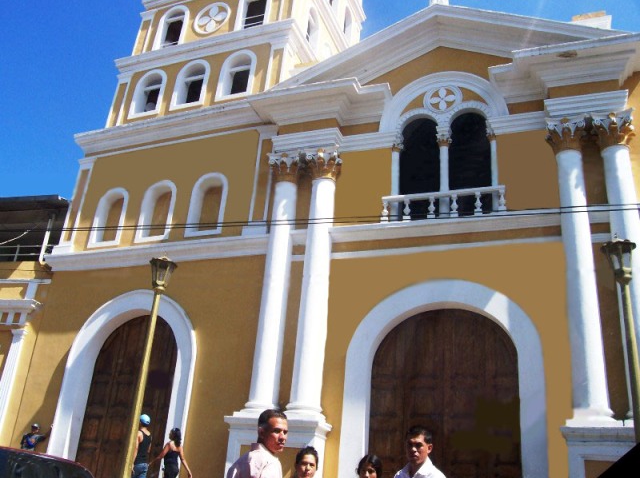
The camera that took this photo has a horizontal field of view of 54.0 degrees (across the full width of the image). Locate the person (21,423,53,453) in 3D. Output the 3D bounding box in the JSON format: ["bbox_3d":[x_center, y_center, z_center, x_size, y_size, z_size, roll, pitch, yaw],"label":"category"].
[{"bbox_3d":[-7.334,5.507,15.825,0.480,1.680,0.680,18,-27,-28],"label":"person"}]

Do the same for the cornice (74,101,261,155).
[{"bbox_3d":[-4.878,-3.333,19.522,6.756,0.725,0.450,-5,-26,22],"label":"cornice"}]

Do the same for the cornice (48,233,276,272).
[{"bbox_3d":[-4.553,0.416,16.921,7.250,0.430,0.270,-5,-24,22],"label":"cornice"}]

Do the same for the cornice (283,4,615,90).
[{"bbox_3d":[2.913,-4.777,15.689,9.000,2.150,0.750,-5,-24,22],"label":"cornice"}]

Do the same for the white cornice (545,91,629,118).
[{"bbox_3d":[5.947,-2.831,14.026,1.730,0.420,0.750,-5,-26,22],"label":"white cornice"}]

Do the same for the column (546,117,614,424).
[{"bbox_3d":[5.259,0.368,12.836,0.880,6.700,0.880,-5,-26,22],"label":"column"}]

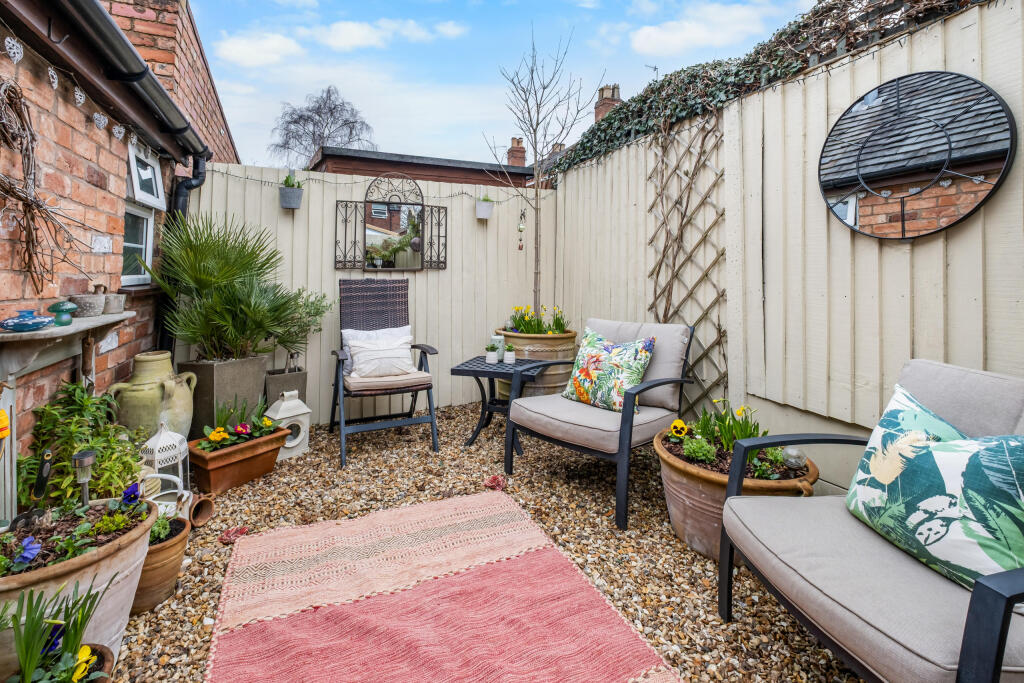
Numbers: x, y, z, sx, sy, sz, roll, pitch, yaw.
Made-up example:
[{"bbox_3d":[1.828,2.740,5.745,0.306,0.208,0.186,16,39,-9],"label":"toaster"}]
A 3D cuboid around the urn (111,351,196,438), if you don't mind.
[{"bbox_3d":[-1.800,0.400,2.150,0.350,0.660,0.350,-5,7,-42],"label":"urn"}]

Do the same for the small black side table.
[{"bbox_3d":[-0.056,0.399,2.800,0.545,0.490,0.440,2,5,18],"label":"small black side table"}]

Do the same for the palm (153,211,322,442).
[{"bbox_3d":[-1.701,-0.064,2.655,0.964,1.455,0.806,-3,8,-24],"label":"palm"}]

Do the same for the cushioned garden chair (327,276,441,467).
[{"bbox_3d":[-0.820,0.116,2.763,0.590,1.052,0.649,-3,8,-24],"label":"cushioned garden chair"}]

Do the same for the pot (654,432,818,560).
[{"bbox_3d":[0.885,0.632,1.790,0.620,0.370,0.620,2,6,26],"label":"pot"}]

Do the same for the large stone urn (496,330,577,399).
[{"bbox_3d":[0.191,0.249,3.330,0.630,0.600,0.630,0,5,0],"label":"large stone urn"}]

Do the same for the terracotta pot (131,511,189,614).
[{"bbox_3d":[-1.235,0.765,1.443,0.250,0.220,0.250,0,5,0],"label":"terracotta pot"}]

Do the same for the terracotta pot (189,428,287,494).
[{"bbox_3d":[-1.492,0.624,2.355,0.275,0.197,0.423,5,9,37],"label":"terracotta pot"}]

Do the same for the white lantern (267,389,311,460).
[{"bbox_3d":[-1.350,0.487,2.600,0.190,0.380,0.180,-5,7,-42],"label":"white lantern"}]

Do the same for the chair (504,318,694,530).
[{"bbox_3d":[0.485,0.321,2.340,0.780,0.810,0.740,-5,7,-43],"label":"chair"}]

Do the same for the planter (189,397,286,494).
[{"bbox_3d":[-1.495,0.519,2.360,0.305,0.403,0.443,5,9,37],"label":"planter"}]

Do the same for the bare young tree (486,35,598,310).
[{"bbox_3d":[0.238,-1.240,3.330,0.870,2.250,0.800,0,5,0],"label":"bare young tree"}]

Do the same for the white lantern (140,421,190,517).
[{"bbox_3d":[-1.662,0.566,2.045,0.236,0.433,0.236,-4,8,-30],"label":"white lantern"}]

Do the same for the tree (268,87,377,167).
[{"bbox_3d":[-8.078,-7.129,18.000,4.300,6.800,4.300,-2,7,-18],"label":"tree"}]

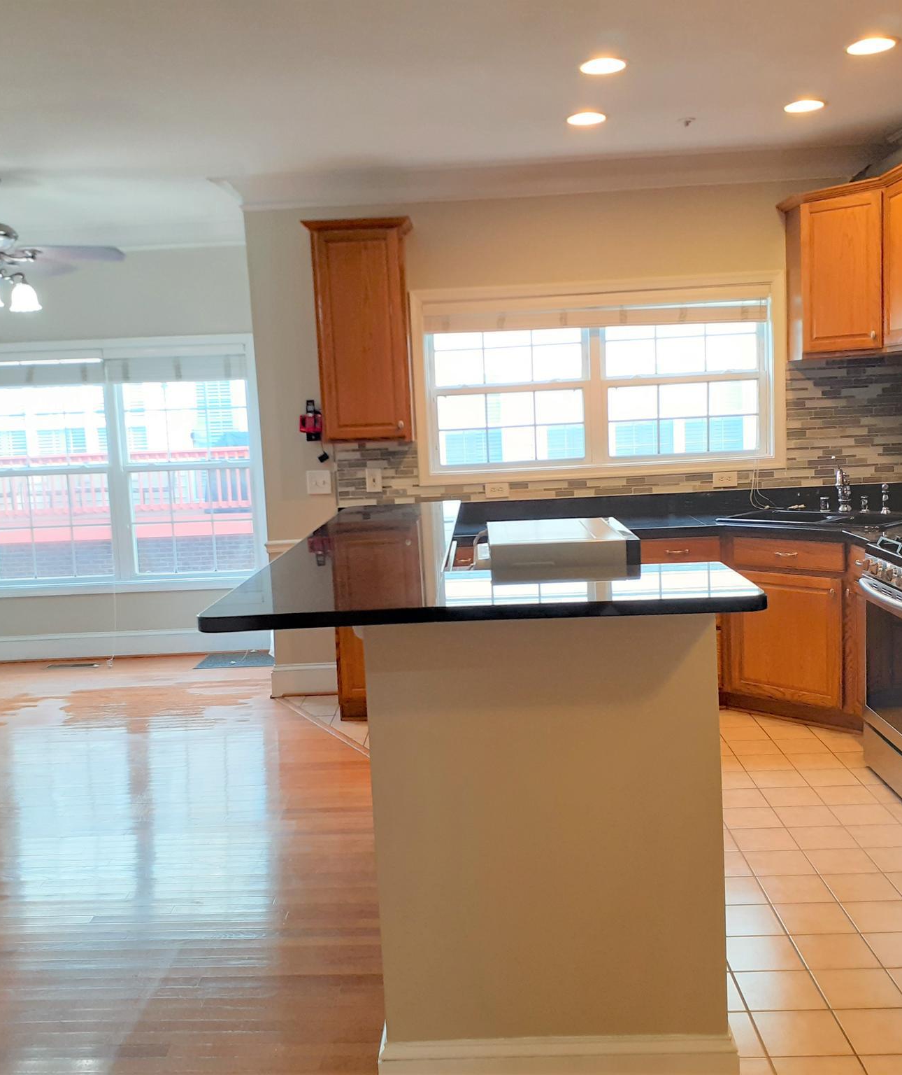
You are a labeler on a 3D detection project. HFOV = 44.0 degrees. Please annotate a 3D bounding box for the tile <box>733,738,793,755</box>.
[{"bbox_3d":[1.346,0.938,4.931,0.200,0.010,0.200,-2,7,2],"label":"tile"}]

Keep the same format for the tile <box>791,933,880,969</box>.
[{"bbox_3d":[1.066,1.150,3.100,0.200,0.010,0.200,-2,6,2],"label":"tile"}]

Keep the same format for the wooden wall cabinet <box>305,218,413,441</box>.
[{"bbox_3d":[-0.451,-1.066,5.862,0.480,1.120,0.320,-2,6,3],"label":"wooden wall cabinet"}]

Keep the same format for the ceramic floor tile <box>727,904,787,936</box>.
[{"bbox_3d":[0.870,1.135,3.310,0.200,0.010,0.200,-2,6,2],"label":"ceramic floor tile"}]

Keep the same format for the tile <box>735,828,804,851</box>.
[{"bbox_3d":[1.087,1.050,3.872,0.199,0.010,0.199,-2,6,3],"label":"tile"}]

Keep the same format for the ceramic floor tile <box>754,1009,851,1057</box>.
[{"bbox_3d":[0.838,1.190,2.673,0.197,0.010,0.192,-2,7,2],"label":"ceramic floor tile"}]

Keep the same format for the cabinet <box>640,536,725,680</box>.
[{"bbox_3d":[1.158,0.398,5.796,0.456,0.863,0.611,-2,7,2],"label":"cabinet"}]

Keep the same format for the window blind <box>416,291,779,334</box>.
[{"bbox_3d":[0.766,-1.203,5.957,1.850,0.165,0.060,-2,6,3],"label":"window blind"}]

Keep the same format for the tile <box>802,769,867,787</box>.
[{"bbox_3d":[1.523,0.971,4.494,0.200,0.010,0.200,-2,6,2],"label":"tile"}]

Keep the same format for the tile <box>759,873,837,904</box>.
[{"bbox_3d":[1.060,1.085,3.435,0.197,0.010,0.192,-2,7,2],"label":"tile"}]

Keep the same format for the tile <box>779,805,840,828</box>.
[{"bbox_3d":[1.306,1.025,4.099,0.200,0.010,0.200,-2,6,2],"label":"tile"}]

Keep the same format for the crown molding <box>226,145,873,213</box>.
[{"bbox_3d":[0.550,-1.864,5.788,3.530,0.145,0.130,-2,6,2],"label":"crown molding"}]

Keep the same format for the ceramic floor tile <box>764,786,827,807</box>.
[{"bbox_3d":[1.306,0.996,4.267,0.199,0.010,0.199,-2,6,3],"label":"ceramic floor tile"}]

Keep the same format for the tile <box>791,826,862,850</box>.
[{"bbox_3d":[1.289,1.042,3.863,0.199,0.010,0.199,-2,6,3],"label":"tile"}]

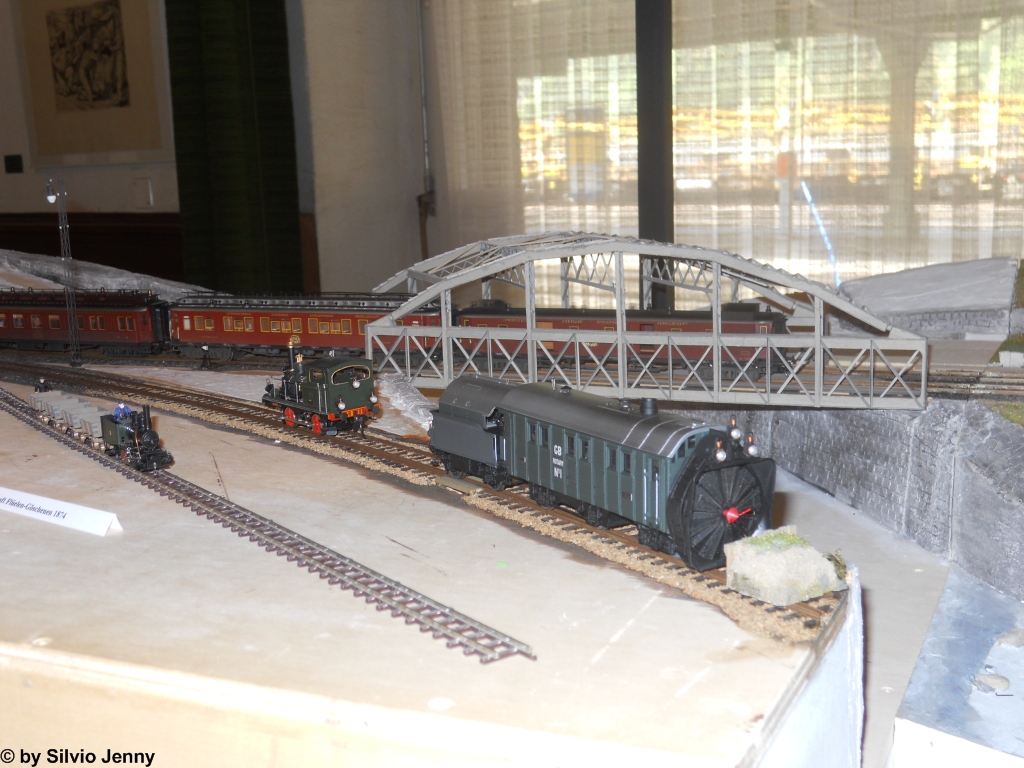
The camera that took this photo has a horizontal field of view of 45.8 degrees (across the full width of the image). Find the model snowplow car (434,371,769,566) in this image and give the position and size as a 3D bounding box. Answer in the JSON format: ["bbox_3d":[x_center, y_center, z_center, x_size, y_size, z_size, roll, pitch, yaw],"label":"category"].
[{"bbox_3d":[0.024,0.025,0.483,0.035,0.051,0.188,-9,13,-33],"label":"model snowplow car"}]

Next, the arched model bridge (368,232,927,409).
[{"bbox_3d":[0.055,-0.054,0.870,0.468,0.108,0.096,3,11,23],"label":"arched model bridge"}]

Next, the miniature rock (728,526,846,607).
[{"bbox_3d":[0.090,0.059,0.393,0.036,0.015,0.024,-9,13,-32],"label":"miniature rock"}]

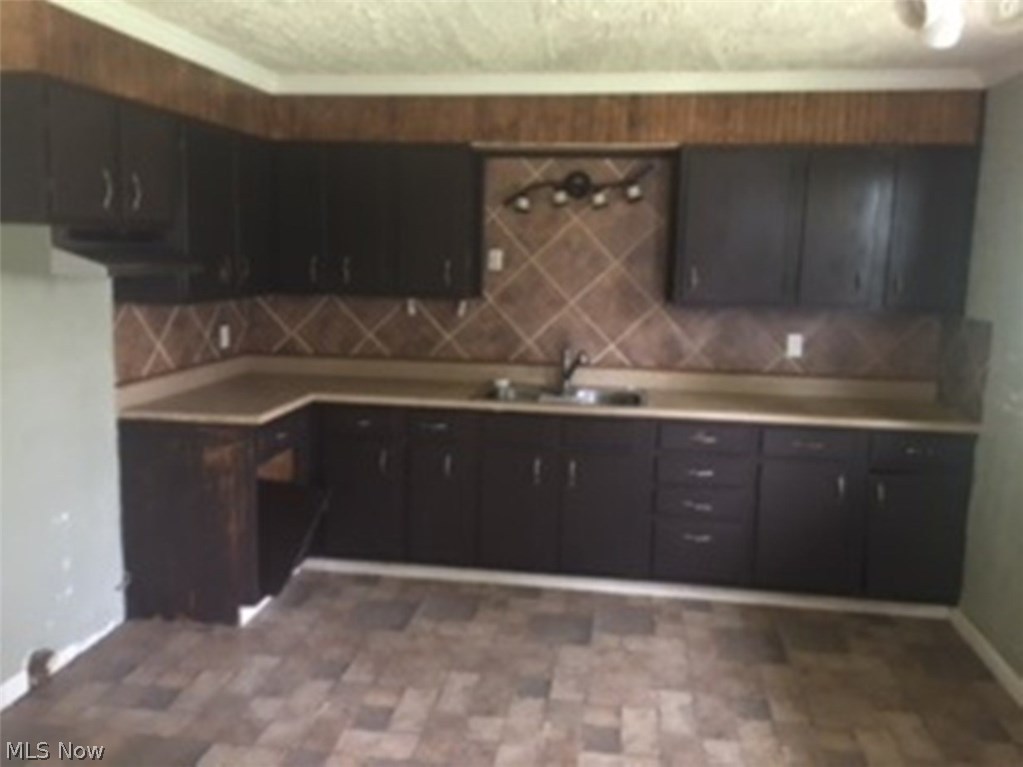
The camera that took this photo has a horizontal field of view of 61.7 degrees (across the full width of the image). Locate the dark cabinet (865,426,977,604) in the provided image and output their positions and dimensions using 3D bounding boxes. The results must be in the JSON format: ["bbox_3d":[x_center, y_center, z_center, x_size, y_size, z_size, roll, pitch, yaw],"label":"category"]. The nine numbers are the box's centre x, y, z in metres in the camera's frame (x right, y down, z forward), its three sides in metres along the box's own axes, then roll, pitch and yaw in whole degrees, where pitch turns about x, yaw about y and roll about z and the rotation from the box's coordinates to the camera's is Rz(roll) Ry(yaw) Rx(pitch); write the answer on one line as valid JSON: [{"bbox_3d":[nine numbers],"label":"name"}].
[{"bbox_3d":[1.849,0.559,4.095,0.422,0.784,0.570,2,9,8],"label":"dark cabinet"}]

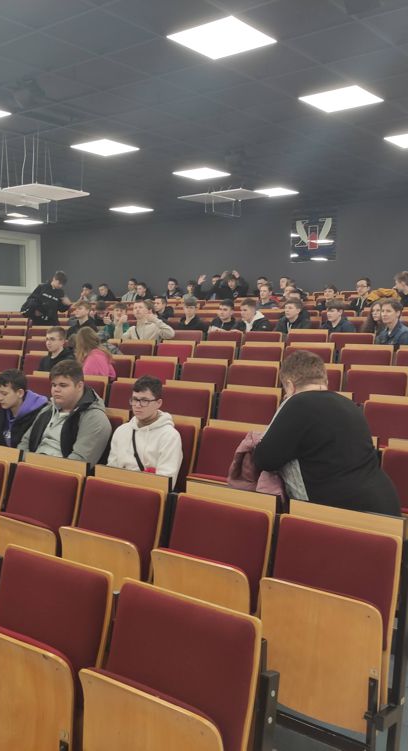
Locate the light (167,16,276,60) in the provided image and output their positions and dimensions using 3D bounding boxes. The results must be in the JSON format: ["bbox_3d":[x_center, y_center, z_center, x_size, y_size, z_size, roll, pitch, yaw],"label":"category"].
[{"bbox_3d":[0.131,-2.343,5.030,0.580,0.050,0.580,4,6,38],"label":"light"}]

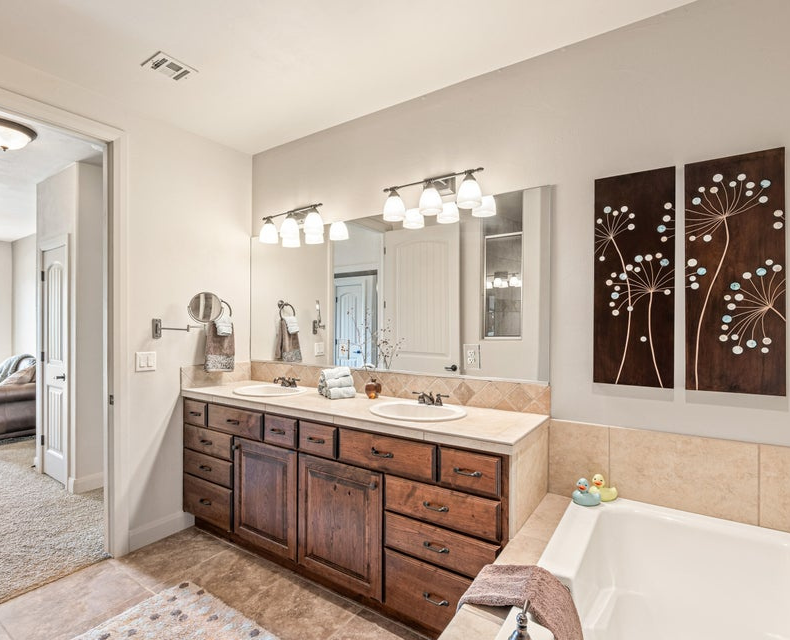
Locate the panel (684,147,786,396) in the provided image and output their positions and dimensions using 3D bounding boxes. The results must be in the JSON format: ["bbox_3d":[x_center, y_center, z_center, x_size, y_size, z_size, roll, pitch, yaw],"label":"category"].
[{"bbox_3d":[1.310,-0.173,1.553,0.302,0.914,0.028,0,0,33],"label":"panel"}]

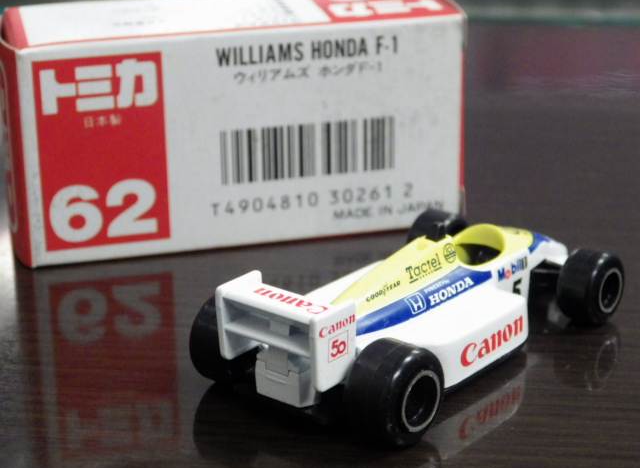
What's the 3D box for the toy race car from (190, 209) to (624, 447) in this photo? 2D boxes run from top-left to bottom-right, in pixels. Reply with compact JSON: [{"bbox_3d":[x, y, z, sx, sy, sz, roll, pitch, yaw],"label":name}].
[{"bbox_3d":[0.017,0.008,0.242,0.037,0.019,0.076,14,24,37],"label":"toy race car"}]

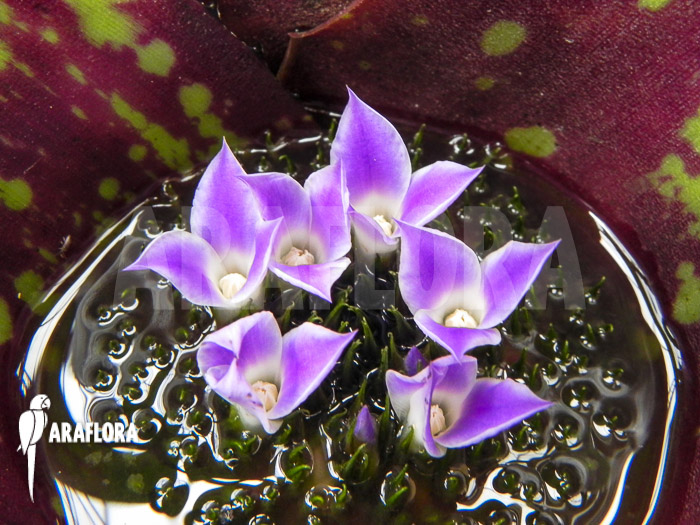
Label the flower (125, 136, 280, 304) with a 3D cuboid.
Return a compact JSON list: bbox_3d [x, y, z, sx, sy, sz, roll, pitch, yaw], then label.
[{"bbox_3d":[-0.026,-0.005,0.131,0.028,0.024,0.025,0,45,0],"label":"flower"}]

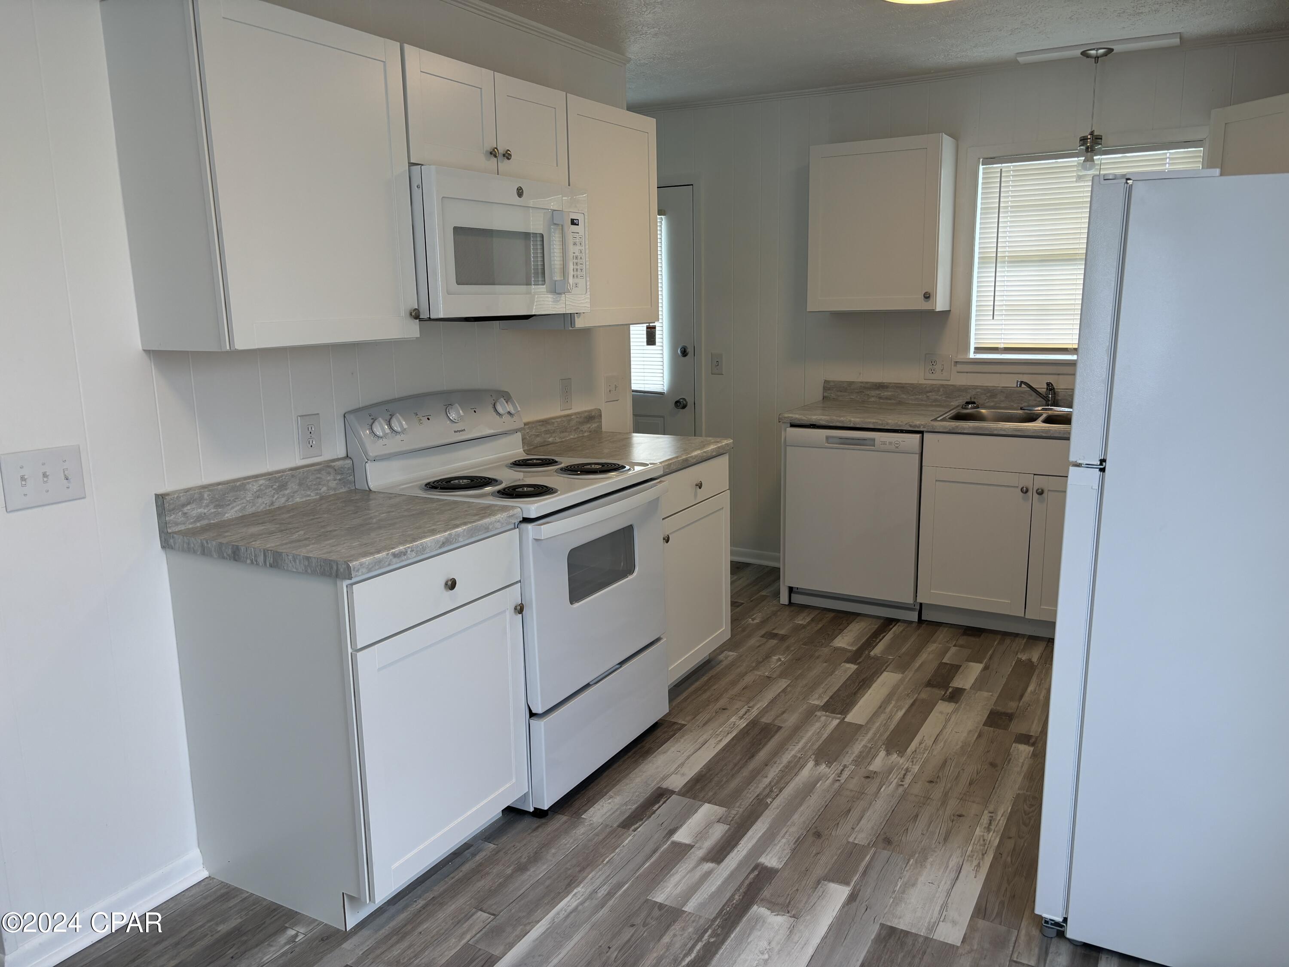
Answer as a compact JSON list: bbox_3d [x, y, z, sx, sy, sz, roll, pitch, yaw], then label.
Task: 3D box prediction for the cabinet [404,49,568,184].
[{"bbox_3d":[-0.573,-1.060,2.900,0.325,0.304,0.756,5,12,29],"label":"cabinet"}]

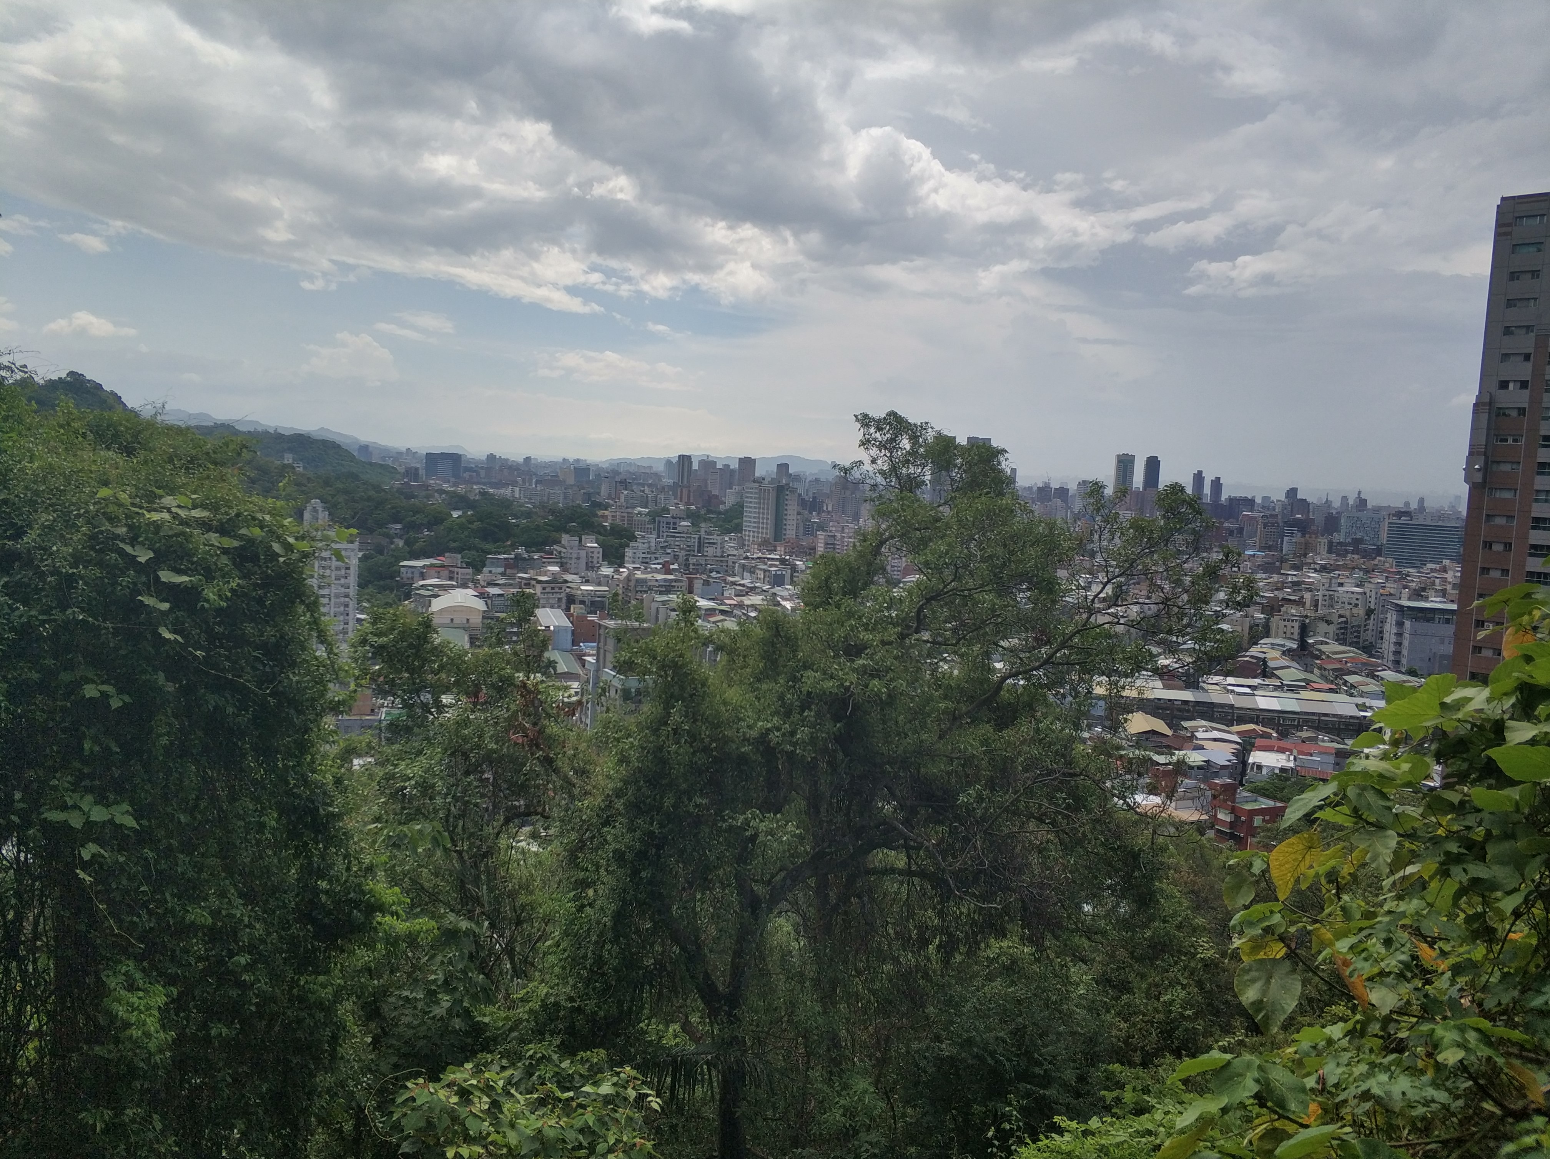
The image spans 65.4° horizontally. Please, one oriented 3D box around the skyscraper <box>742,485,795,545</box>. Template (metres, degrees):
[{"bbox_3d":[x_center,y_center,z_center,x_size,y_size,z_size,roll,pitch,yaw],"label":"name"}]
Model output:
[{"bbox_3d":[-3.820,-46.030,945.000,29.700,56.650,27.000,7,7,38],"label":"skyscraper"}]

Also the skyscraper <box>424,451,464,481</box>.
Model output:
[{"bbox_3d":[-588.180,-196.790,2150.000,61.590,53.740,32.000,2,6,-12],"label":"skyscraper"}]

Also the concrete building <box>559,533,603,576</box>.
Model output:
[{"bbox_3d":[-119.150,-12.640,740.000,21.940,29.620,16.000,0,6,-25],"label":"concrete building"}]

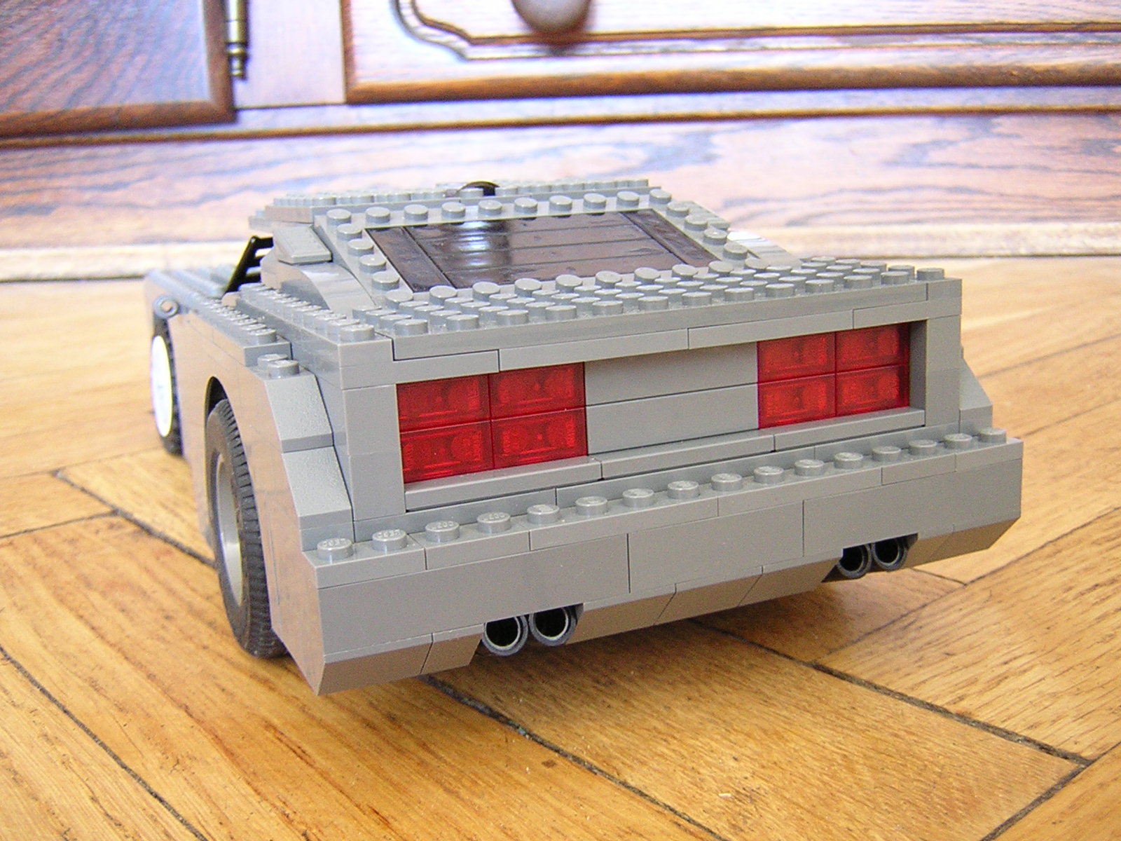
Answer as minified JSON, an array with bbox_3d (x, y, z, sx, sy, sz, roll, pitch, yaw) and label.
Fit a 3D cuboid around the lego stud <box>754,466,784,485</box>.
[{"bbox_3d":[0.034,0.009,0.191,0.005,0.002,0.005,-3,12,1],"label":"lego stud"}]

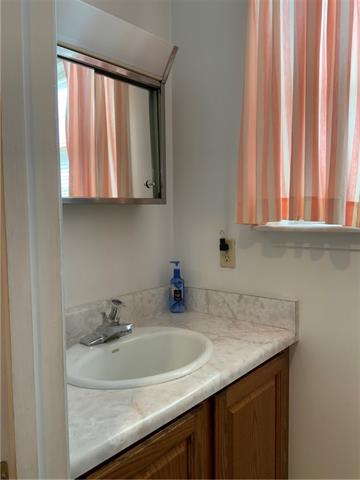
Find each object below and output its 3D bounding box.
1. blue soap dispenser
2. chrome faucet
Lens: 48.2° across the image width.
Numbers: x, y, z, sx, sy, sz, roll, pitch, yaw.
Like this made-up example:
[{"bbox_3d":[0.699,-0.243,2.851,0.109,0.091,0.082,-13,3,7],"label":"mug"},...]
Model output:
[{"bbox_3d":[-0.011,0.196,1.670,0.062,0.203,0.056,-2,4,-22],"label":"blue soap dispenser"},{"bbox_3d":[-0.214,0.259,1.270,0.147,0.133,0.157,3,5,40],"label":"chrome faucet"}]

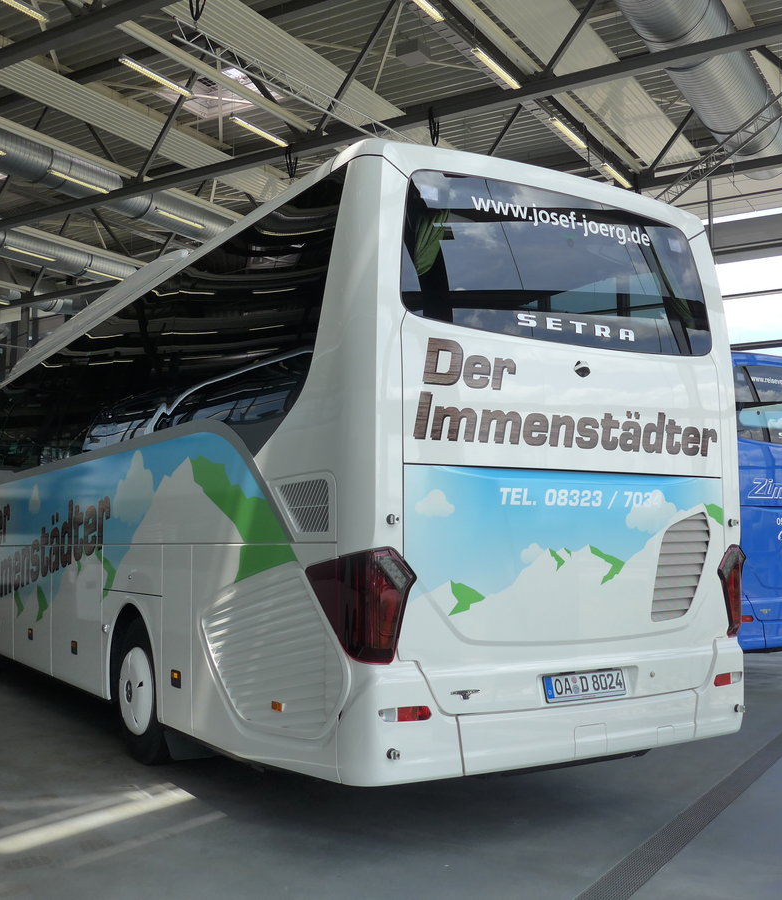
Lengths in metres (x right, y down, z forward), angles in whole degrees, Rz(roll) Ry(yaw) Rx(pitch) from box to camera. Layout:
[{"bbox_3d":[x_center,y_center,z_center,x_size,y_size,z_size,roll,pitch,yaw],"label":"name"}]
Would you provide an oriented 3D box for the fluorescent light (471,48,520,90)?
[{"bbox_3d":[1.659,-5.893,15.584,0.160,0.110,1.600,-3,-6,32],"label":"fluorescent light"}]

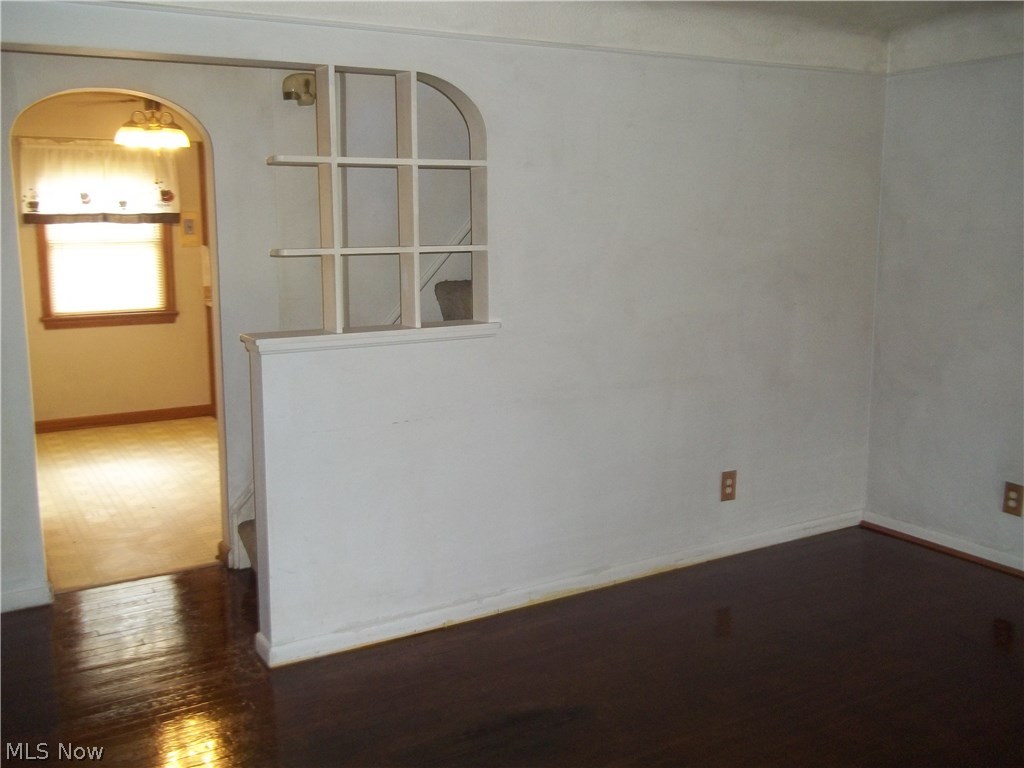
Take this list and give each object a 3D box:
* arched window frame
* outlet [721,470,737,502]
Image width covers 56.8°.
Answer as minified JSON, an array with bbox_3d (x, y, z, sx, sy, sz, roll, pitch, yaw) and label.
[{"bbox_3d":[-0.466,-0.626,3.278,0.796,0.869,0.140,-6,11,-29],"label":"arched window frame"},{"bbox_3d":[0.970,0.457,4.217,0.085,0.136,0.008,-6,11,-29],"label":"outlet"}]

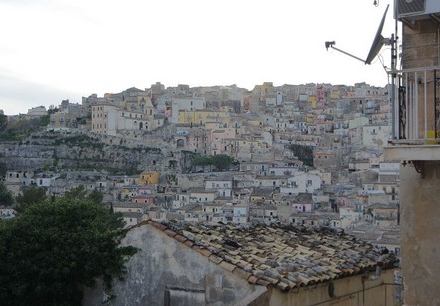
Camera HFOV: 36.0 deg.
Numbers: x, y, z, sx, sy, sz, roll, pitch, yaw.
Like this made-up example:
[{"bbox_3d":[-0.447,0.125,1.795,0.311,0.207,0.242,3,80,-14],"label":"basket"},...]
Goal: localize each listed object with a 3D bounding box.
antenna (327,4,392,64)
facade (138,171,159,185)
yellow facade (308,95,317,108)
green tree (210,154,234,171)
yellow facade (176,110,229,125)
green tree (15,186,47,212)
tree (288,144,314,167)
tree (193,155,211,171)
[{"bbox_3d":[1.890,-1.611,9.200,0.911,0.816,0.820,0,-1,5],"label":"antenna"},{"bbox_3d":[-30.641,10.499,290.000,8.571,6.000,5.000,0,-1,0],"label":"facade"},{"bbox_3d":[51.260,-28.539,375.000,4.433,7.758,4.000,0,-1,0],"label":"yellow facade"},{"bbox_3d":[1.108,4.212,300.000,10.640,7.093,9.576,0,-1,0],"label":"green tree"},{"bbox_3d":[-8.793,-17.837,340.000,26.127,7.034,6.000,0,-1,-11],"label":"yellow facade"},{"bbox_3d":[-44.806,11.113,160.000,7.566,6.384,6.810,0,-1,0],"label":"green tree"},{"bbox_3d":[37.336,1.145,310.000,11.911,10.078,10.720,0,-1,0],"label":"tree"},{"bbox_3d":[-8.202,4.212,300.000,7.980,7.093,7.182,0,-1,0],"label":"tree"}]

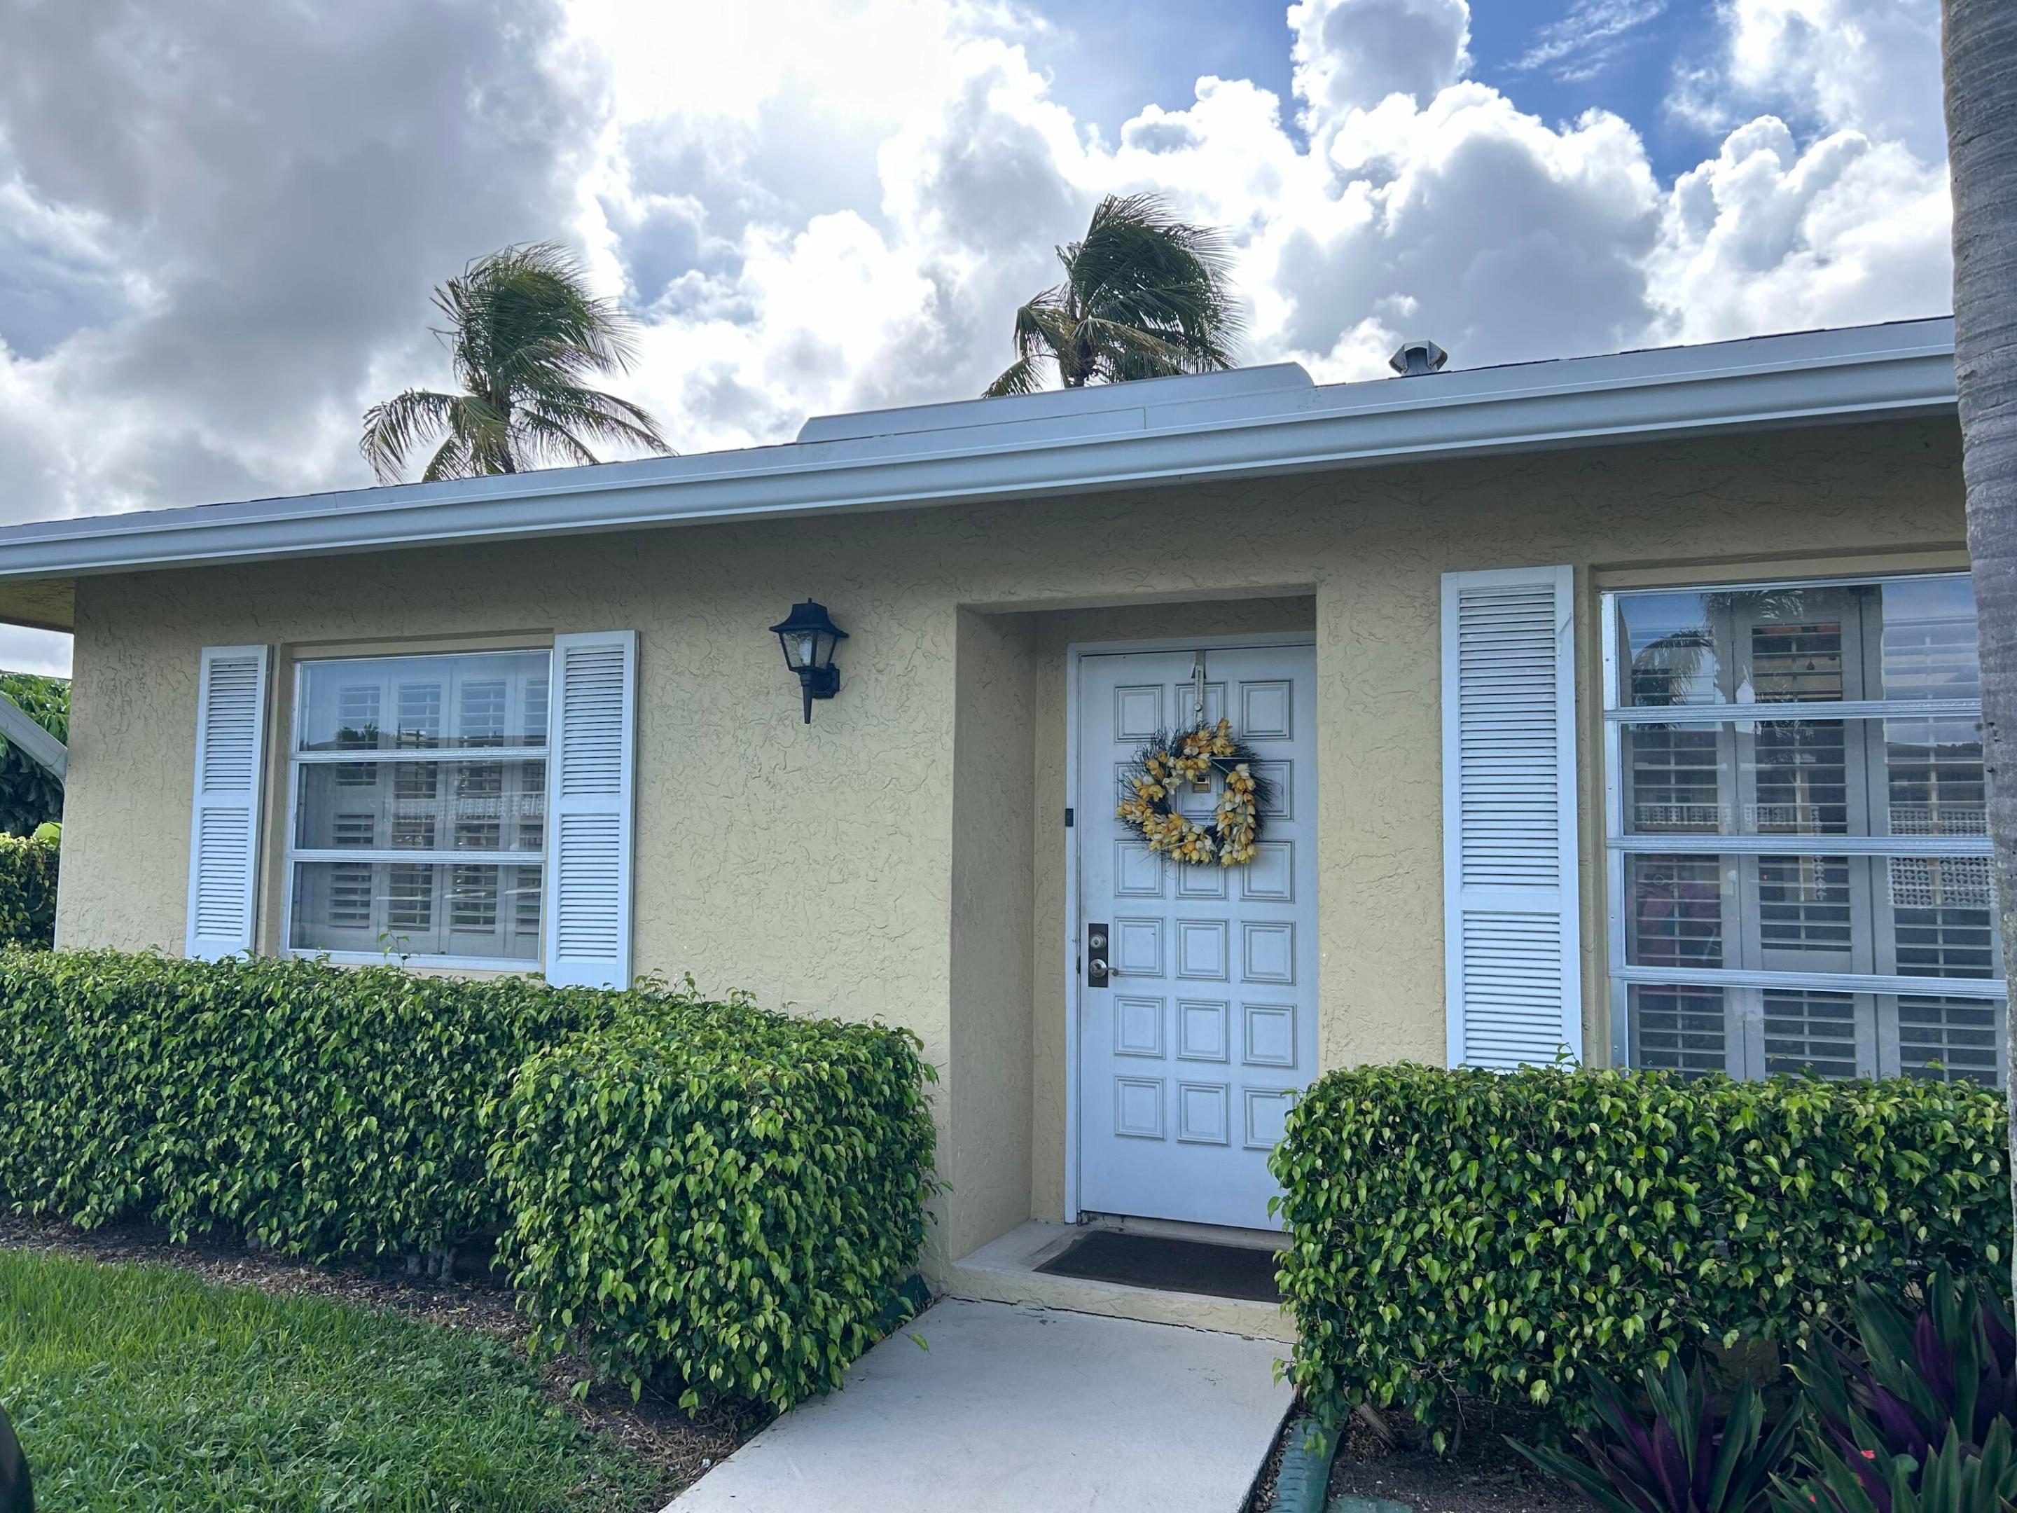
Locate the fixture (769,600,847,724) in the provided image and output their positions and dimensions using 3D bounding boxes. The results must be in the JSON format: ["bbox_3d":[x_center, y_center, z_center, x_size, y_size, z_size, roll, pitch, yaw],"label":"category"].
[{"bbox_3d":[-0.663,-0.317,5.094,0.200,0.420,0.230,-1,-4,22],"label":"fixture"}]

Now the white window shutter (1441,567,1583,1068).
[{"bbox_3d":[1.427,0.239,4.307,0.357,1.550,0.035,-1,-4,22],"label":"white window shutter"}]

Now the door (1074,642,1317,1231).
[{"bbox_3d":[0.688,0.635,5.376,0.922,2.020,0.050,-1,-4,22],"label":"door"}]

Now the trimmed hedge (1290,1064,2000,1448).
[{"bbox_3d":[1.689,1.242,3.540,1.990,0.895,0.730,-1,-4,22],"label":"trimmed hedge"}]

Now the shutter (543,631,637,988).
[{"bbox_3d":[-1.526,0.209,5.518,0.355,1.322,0.035,-1,-4,22],"label":"shutter"}]

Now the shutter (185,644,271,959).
[{"bbox_3d":[-3.197,0.209,6.203,0.365,1.330,0.035,-1,-4,22],"label":"shutter"}]

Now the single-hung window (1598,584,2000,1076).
[{"bbox_3d":[2.289,0.247,4.048,1.290,1.456,0.080,-1,-4,22],"label":"single-hung window"}]

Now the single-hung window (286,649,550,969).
[{"bbox_3d":[-2.324,0.206,5.940,1.290,1.202,0.080,-1,-4,22],"label":"single-hung window"}]

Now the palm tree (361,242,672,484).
[{"bbox_3d":[-7.832,-2.540,23.767,4.700,10.829,4.700,2,-4,-18],"label":"palm tree"}]

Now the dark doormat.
[{"bbox_3d":[0.590,1.628,4.880,0.880,0.015,0.560,-1,-4,22],"label":"dark doormat"}]

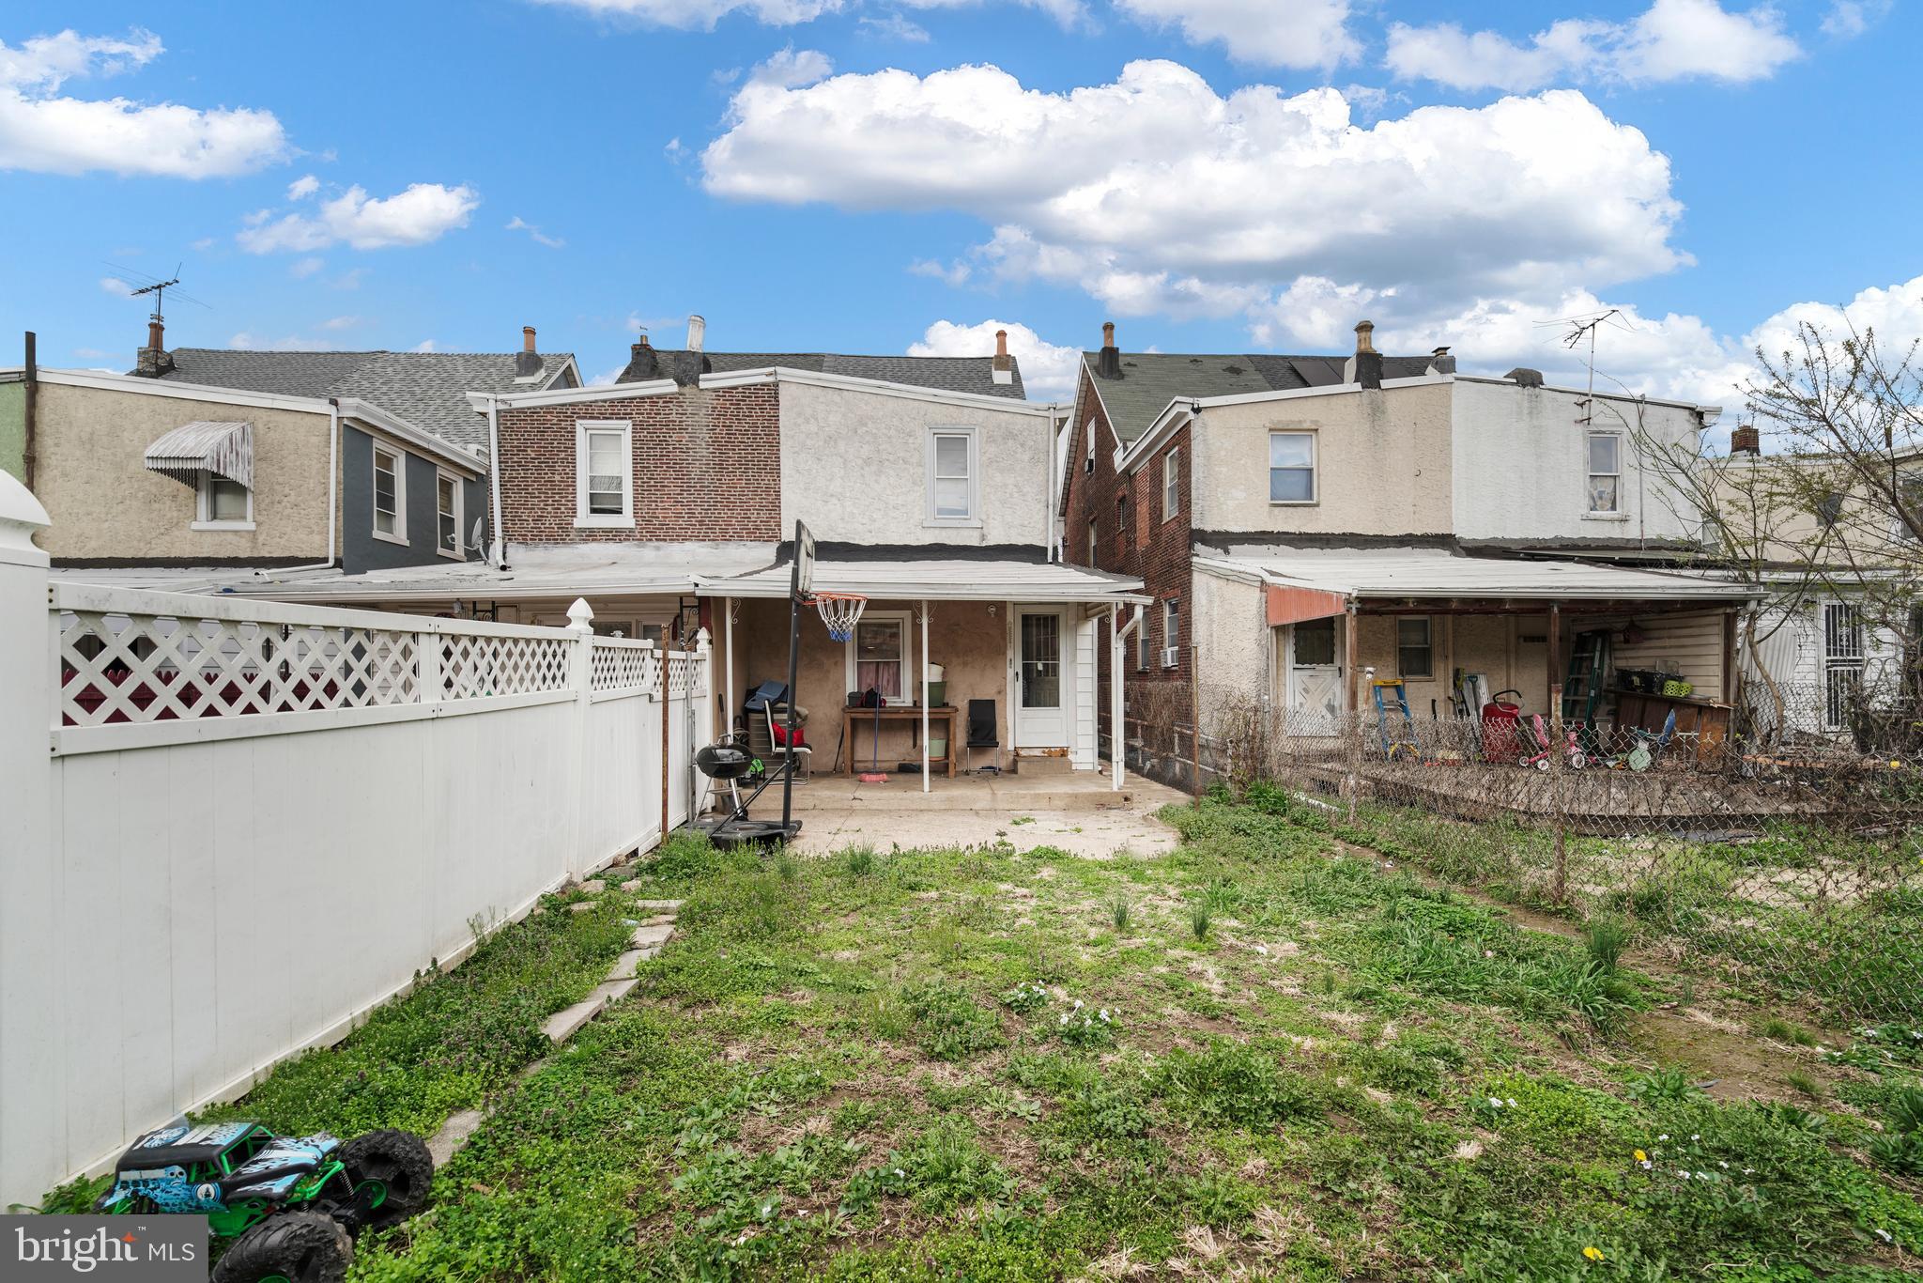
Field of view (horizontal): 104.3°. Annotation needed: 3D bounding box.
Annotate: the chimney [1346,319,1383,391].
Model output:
[{"bbox_3d":[7.464,-5.292,13.889,0.520,1.260,0.480,0,-2,-2],"label":"chimney"}]

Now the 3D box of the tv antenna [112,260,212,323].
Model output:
[{"bbox_3d":[-21.749,-9.260,20.212,1.900,0.950,2.200,-1,-3,19],"label":"tv antenna"}]

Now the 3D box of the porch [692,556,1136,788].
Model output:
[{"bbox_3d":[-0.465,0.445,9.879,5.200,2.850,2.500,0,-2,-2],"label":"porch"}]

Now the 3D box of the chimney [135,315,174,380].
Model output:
[{"bbox_3d":[-21.730,-7.840,20.173,0.650,1.580,0.600,0,-2,-2],"label":"chimney"}]

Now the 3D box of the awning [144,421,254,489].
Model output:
[{"bbox_3d":[-12.491,-3.167,12.301,0.950,1.220,0.870,0,-2,-2],"label":"awning"}]

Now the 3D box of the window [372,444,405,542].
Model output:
[{"bbox_3d":[-10.657,-2.739,13.912,0.150,1.750,0.880,0,-2,-2],"label":"window"}]

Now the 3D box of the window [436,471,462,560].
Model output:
[{"bbox_3d":[-10.732,-2.644,15.689,0.150,1.750,0.880,0,-2,-2],"label":"window"}]

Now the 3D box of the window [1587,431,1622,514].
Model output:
[{"bbox_3d":[11.840,-3.086,13.750,0.640,1.550,0.130,0,-2,-2],"label":"window"}]

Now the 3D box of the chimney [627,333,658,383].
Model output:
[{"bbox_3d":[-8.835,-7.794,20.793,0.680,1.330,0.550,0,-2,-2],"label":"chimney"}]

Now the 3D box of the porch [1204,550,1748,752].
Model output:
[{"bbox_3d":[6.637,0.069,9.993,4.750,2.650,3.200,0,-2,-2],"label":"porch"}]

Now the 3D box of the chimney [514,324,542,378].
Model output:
[{"bbox_3d":[-11.940,-7.922,20.618,0.600,1.420,0.550,0,-2,-2],"label":"chimney"}]

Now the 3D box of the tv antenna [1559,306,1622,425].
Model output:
[{"bbox_3d":[11.574,-4.949,13.717,0.900,2.000,1.100,0,-2,4],"label":"tv antenna"}]

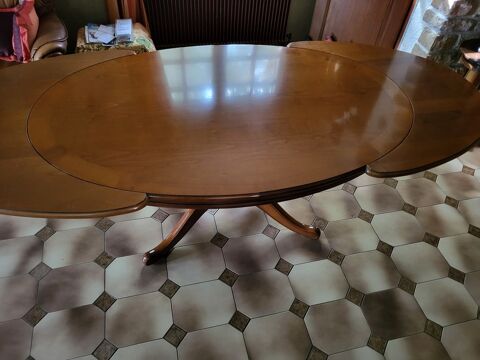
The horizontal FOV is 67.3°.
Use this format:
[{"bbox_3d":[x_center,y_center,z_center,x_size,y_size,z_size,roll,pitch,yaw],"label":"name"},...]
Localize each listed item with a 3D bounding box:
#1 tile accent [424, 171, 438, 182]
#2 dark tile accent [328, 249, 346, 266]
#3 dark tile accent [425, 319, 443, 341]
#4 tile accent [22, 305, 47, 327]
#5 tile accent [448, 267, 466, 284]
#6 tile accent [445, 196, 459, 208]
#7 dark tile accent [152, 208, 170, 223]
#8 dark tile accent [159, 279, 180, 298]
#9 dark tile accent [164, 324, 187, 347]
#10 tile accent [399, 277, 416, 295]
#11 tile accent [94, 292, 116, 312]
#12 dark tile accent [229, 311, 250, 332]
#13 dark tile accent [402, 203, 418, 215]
[{"bbox_3d":[1.276,-0.021,2.421,0.070,0.010,0.070,26,50,18],"label":"tile accent"},{"bbox_3d":[0.515,0.415,1.937,0.070,0.010,0.070,26,50,18],"label":"dark tile accent"},{"bbox_3d":[0.912,0.706,1.699,0.070,0.010,0.070,26,50,18],"label":"dark tile accent"},{"bbox_3d":[-0.890,0.594,1.571,0.070,0.010,0.070,26,50,18],"label":"tile accent"},{"bbox_3d":[1.116,0.494,1.856,0.070,0.010,0.070,26,50,18],"label":"tile accent"},{"bbox_3d":[1.355,0.141,2.310,0.073,0.010,0.073,26,50,18],"label":"tile accent"},{"bbox_3d":[-0.457,0.208,2.071,0.073,0.010,0.073,26,50,18],"label":"dark tile accent"},{"bbox_3d":[-0.331,0.518,1.696,0.070,0.010,0.070,26,50,18],"label":"dark tile accent"},{"bbox_3d":[-0.288,0.691,1.600,0.070,0.010,0.070,26,50,18],"label":"dark tile accent"},{"bbox_3d":[0.856,0.542,1.849,0.070,0.010,0.070,26,50,18],"label":"tile accent"},{"bbox_3d":[-0.610,0.556,1.633,0.070,0.010,0.070,26,50,18],"label":"tile accent"},{"bbox_3d":[-0.002,0.665,1.690,0.073,0.010,0.073,26,50,18],"label":"dark tile accent"},{"bbox_3d":[1.010,0.177,2.140,0.070,0.010,0.070,26,50,18],"label":"dark tile accent"}]

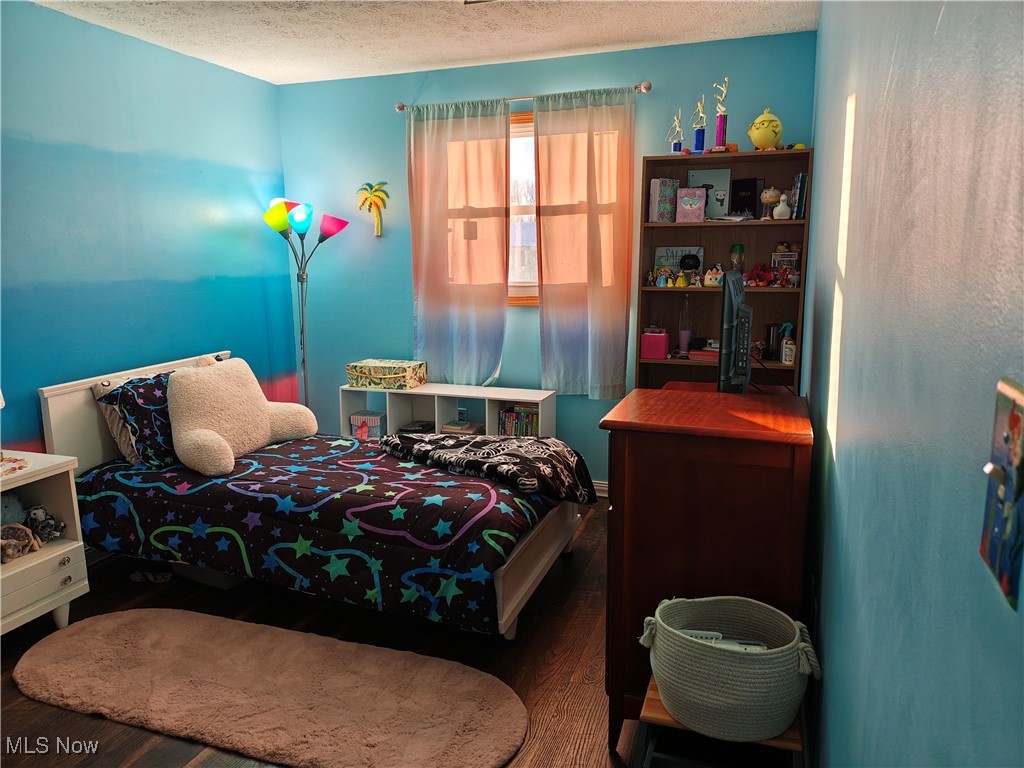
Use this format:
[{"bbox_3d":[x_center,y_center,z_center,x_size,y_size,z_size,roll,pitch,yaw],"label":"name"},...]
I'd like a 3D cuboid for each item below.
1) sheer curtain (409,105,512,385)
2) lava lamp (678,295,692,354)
[{"bbox_3d":[-0.303,-0.774,4.222,0.605,1.600,0.080,3,10,19],"label":"sheer curtain"},{"bbox_3d":[0.892,-0.297,3.794,0.064,0.327,0.064,3,11,19],"label":"lava lamp"}]

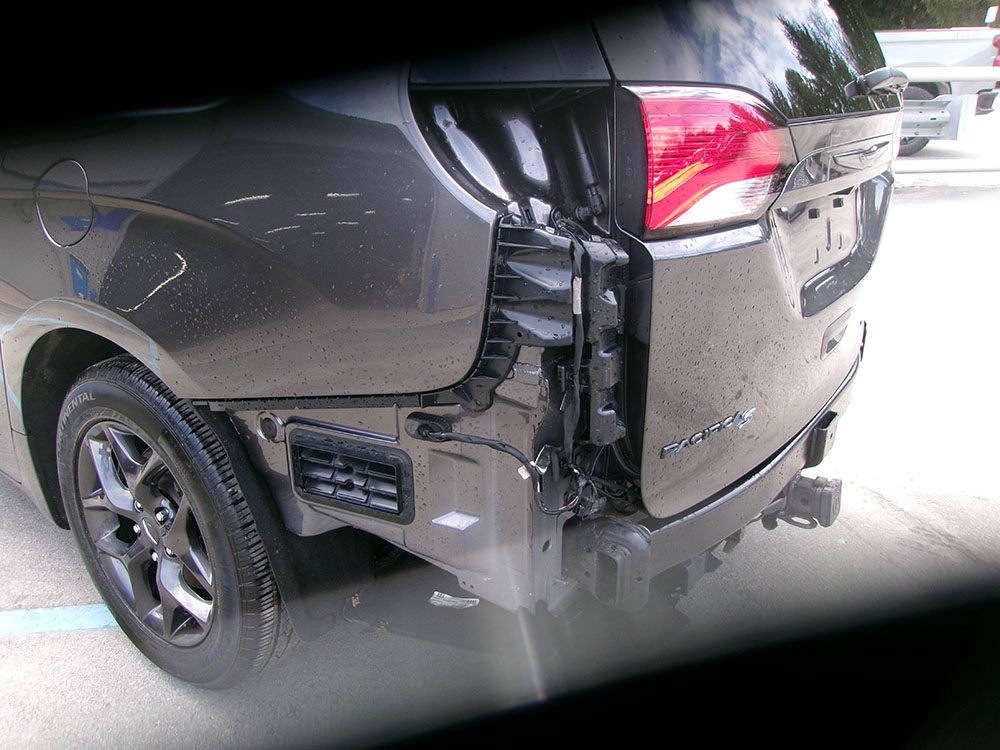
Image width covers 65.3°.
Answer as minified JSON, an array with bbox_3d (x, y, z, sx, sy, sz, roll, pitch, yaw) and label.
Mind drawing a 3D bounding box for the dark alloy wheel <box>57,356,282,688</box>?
[{"bbox_3d":[-0.677,0.306,1.707,0.737,0.735,0.240,14,23,34],"label":"dark alloy wheel"}]

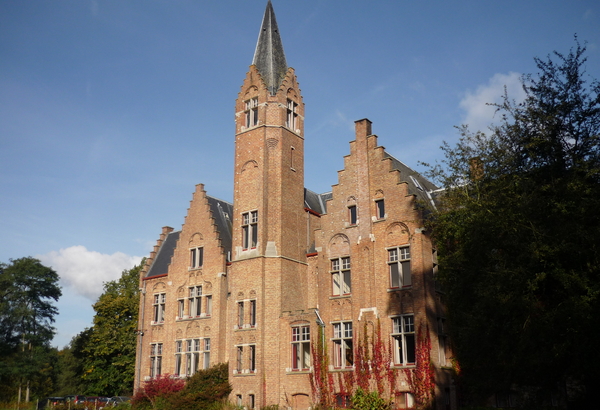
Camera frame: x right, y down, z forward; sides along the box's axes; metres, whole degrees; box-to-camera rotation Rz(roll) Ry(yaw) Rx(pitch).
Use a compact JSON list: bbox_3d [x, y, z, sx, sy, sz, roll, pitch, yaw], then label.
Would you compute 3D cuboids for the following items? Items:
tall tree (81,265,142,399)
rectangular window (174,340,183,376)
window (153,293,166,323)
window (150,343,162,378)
[{"bbox_3d":[-23.395,16.801,76.688,12.000,20.000,12.000,-14,-23,34],"label":"tall tree"},{"bbox_3d":[-10.140,12.998,48.318,0.824,2.925,0.250,-14,-23,34],"label":"rectangular window"},{"bbox_3d":[-12.757,9.464,52.112,1.590,2.770,0.220,-14,-22,34],"label":"window"},{"bbox_3d":[-12.432,13.589,49.912,1.545,2.925,0.250,-14,-23,34],"label":"window"}]

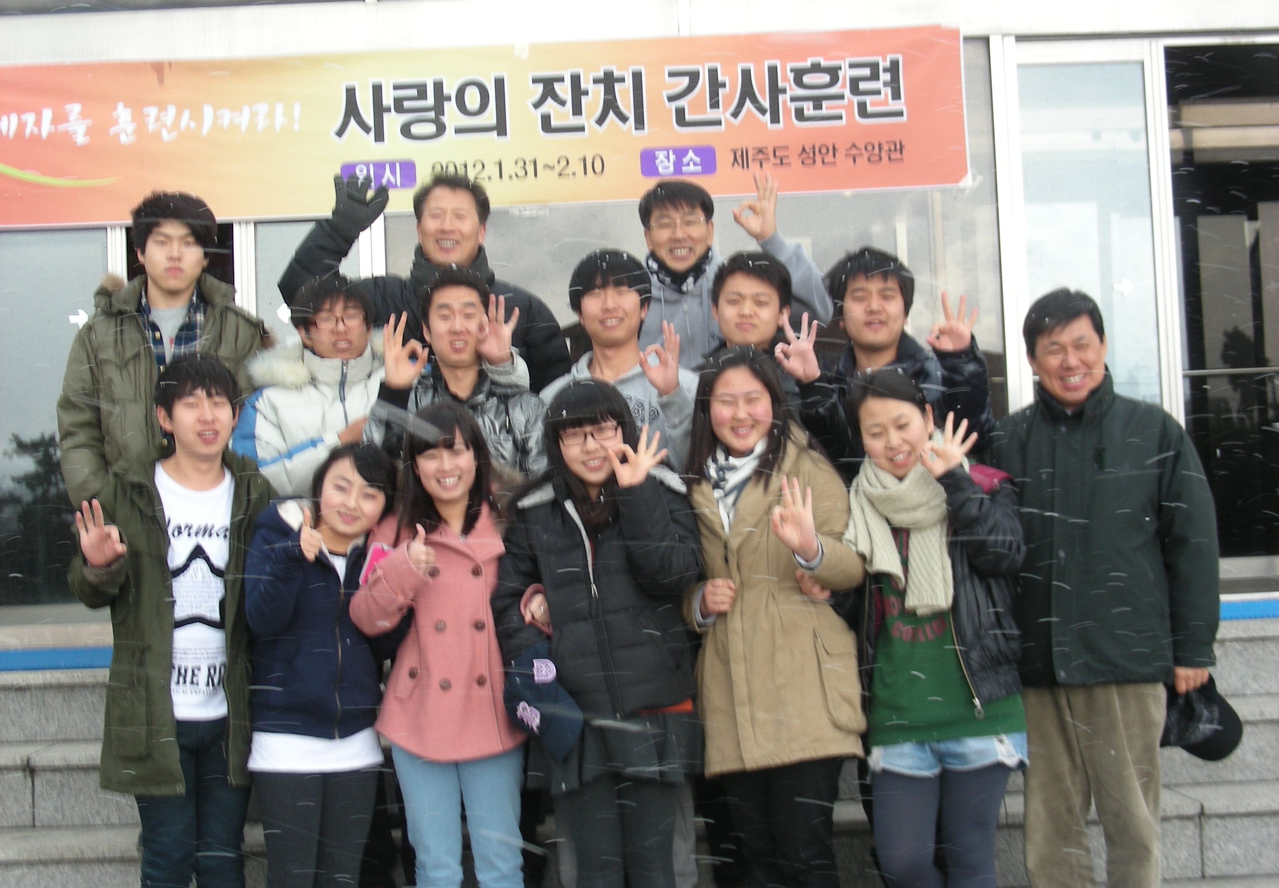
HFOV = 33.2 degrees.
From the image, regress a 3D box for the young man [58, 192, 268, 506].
[{"bbox_3d":[-1.215,0.201,5.600,0.580,1.730,0.370,-2,-3,-7],"label":"young man"}]

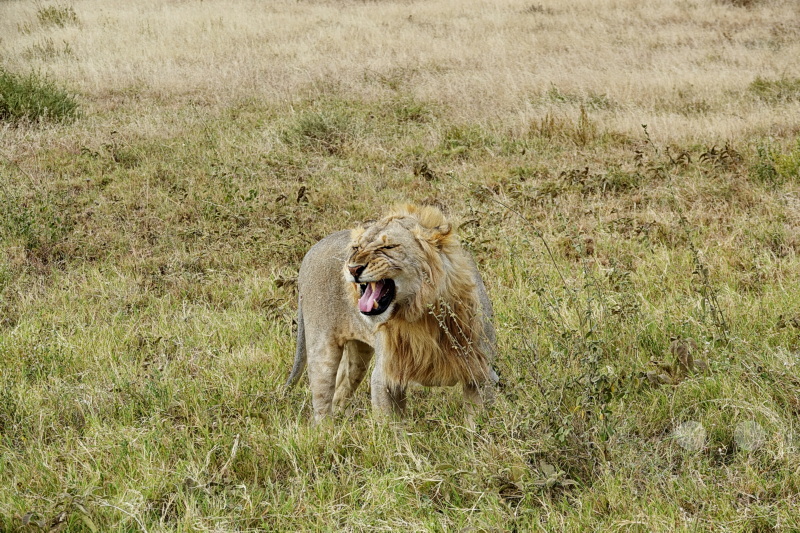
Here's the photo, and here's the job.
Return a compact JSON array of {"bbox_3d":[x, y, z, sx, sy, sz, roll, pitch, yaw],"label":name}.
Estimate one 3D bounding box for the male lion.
[{"bbox_3d":[-0.160,0.262,11.900,0.600,1.050,1.580,-4,8,-28],"label":"male lion"}]

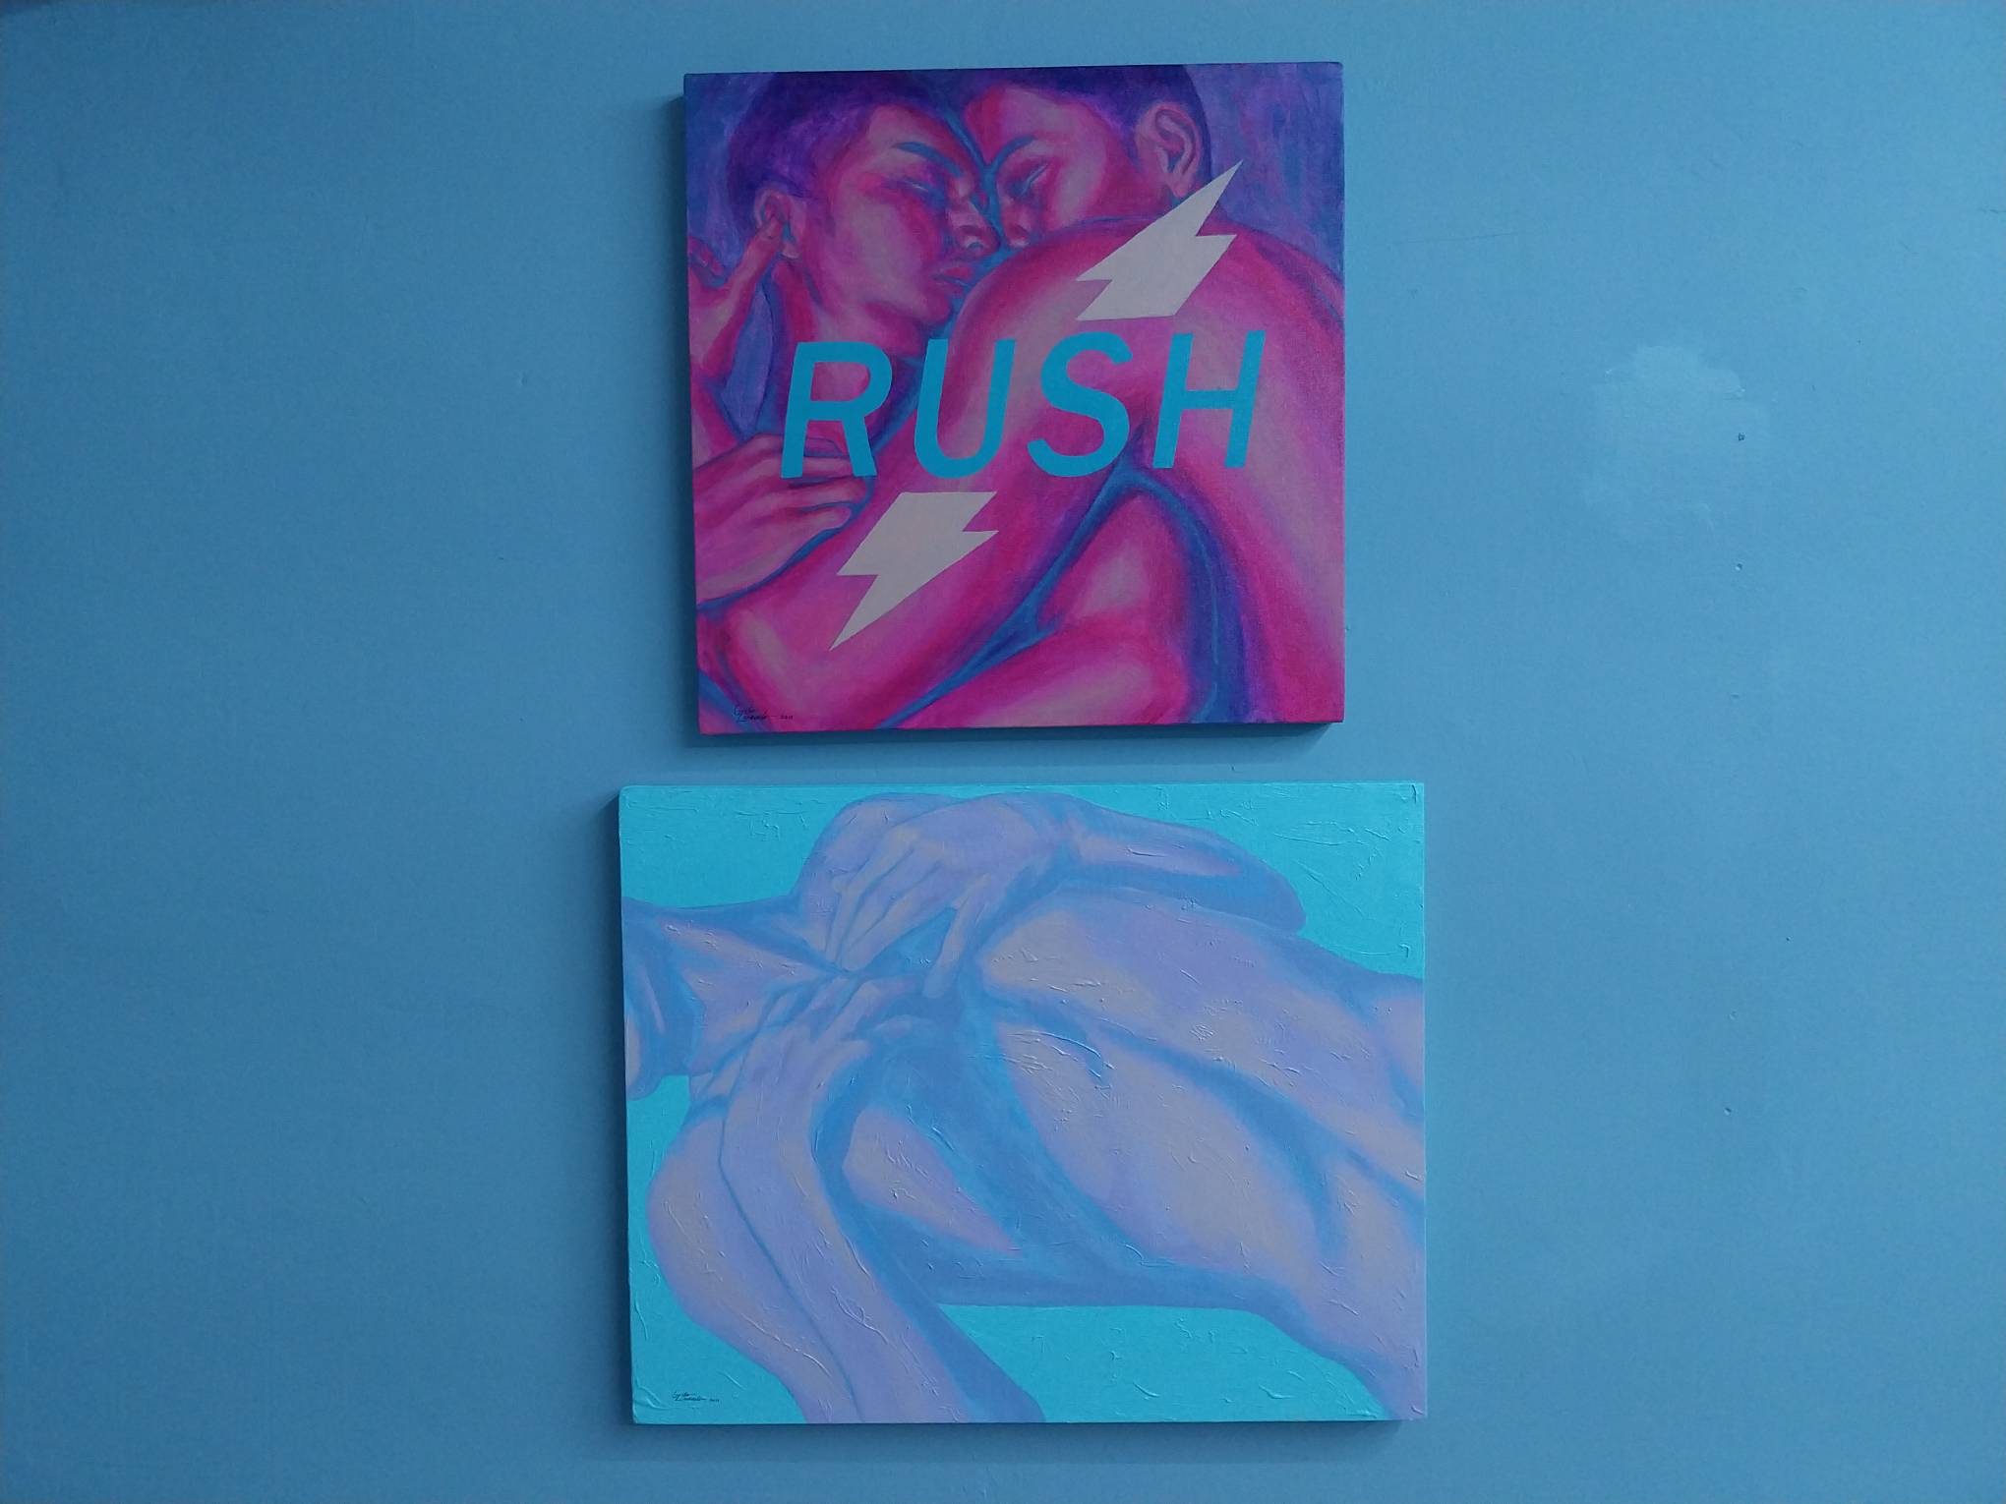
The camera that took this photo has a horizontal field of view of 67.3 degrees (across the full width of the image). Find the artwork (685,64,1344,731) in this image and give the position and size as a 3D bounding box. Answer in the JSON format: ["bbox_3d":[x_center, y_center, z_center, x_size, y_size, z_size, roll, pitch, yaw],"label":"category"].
[{"bbox_3d":[0.014,-0.329,1.425,0.610,0.612,0.031,-1,2,1],"label":"artwork"}]

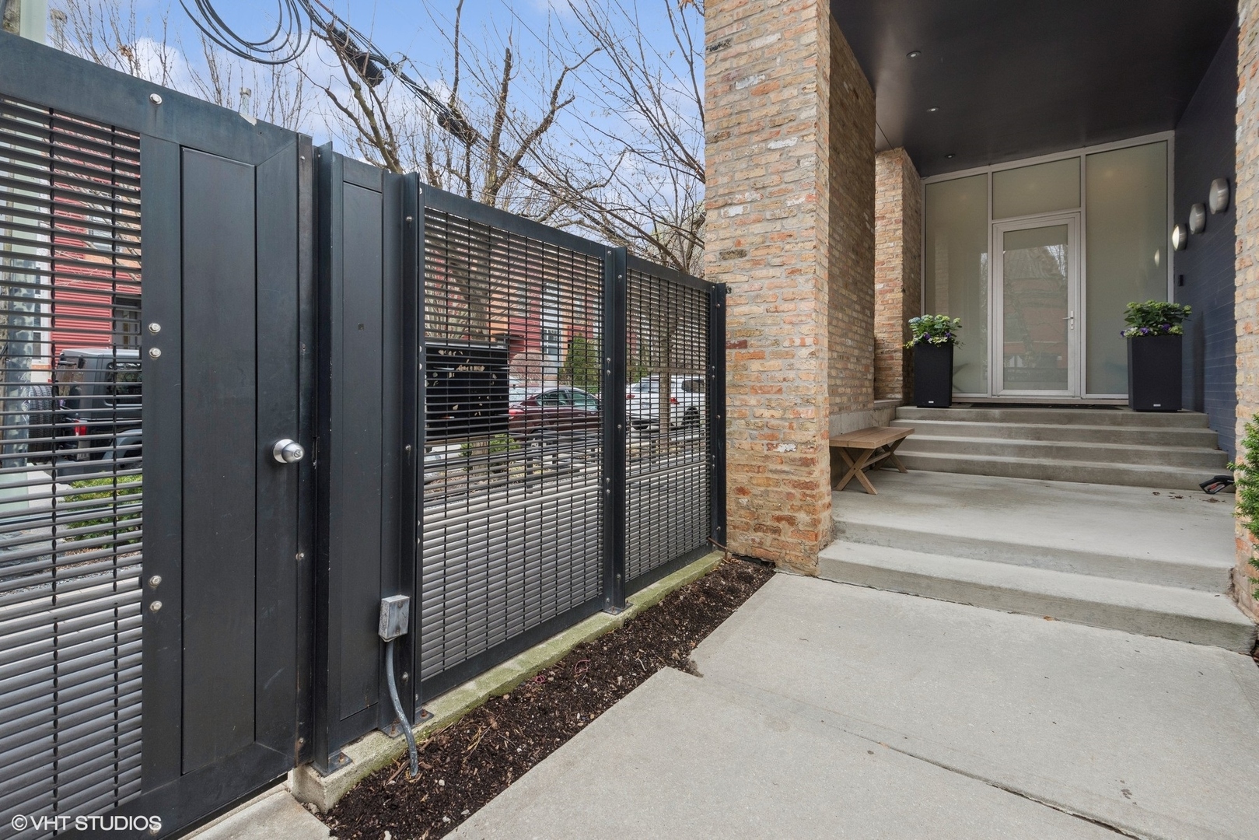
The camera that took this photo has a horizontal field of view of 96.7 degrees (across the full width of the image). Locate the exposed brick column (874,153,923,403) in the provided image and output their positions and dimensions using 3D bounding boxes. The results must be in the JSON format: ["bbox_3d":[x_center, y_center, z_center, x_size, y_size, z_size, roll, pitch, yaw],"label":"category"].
[{"bbox_3d":[3.716,-1.899,7.868,0.460,3.220,1.450,1,2,35],"label":"exposed brick column"}]

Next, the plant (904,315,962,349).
[{"bbox_3d":[3.729,-1.085,6.859,0.580,0.400,0.500,1,2,35],"label":"plant"}]

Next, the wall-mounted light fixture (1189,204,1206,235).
[{"bbox_3d":[5.465,-1.934,5.382,0.100,0.270,0.240,2,3,35],"label":"wall-mounted light fixture"}]

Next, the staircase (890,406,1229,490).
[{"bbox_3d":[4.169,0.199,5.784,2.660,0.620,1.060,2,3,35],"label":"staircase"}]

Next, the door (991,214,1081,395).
[{"bbox_3d":[5.167,-1.440,7.124,0.840,2.200,0.070,2,3,35],"label":"door"}]

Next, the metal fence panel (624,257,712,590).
[{"bbox_3d":[0.268,0.006,3.431,0.050,1.800,1.020,2,3,35],"label":"metal fence panel"}]

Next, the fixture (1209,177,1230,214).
[{"bbox_3d":[5.049,-1.921,4.794,0.100,0.270,0.240,2,3,35],"label":"fixture"}]

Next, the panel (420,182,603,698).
[{"bbox_3d":[-0.397,0.053,2.281,0.050,1.730,1.060,1,2,35],"label":"panel"}]

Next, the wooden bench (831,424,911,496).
[{"bbox_3d":[2.267,0.343,5.160,0.390,0.437,1.920,1,2,35],"label":"wooden bench"}]

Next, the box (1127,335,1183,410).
[{"bbox_3d":[5.416,-0.475,5.782,0.380,0.765,0.380,1,2,35],"label":"box"}]

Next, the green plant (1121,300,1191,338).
[{"bbox_3d":[5.340,-1.025,5.690,0.490,0.340,0.470,2,3,35],"label":"green plant"}]

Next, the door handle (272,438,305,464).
[{"bbox_3d":[-0.910,0.087,1.513,0.066,0.067,0.067,1,2,35],"label":"door handle"}]

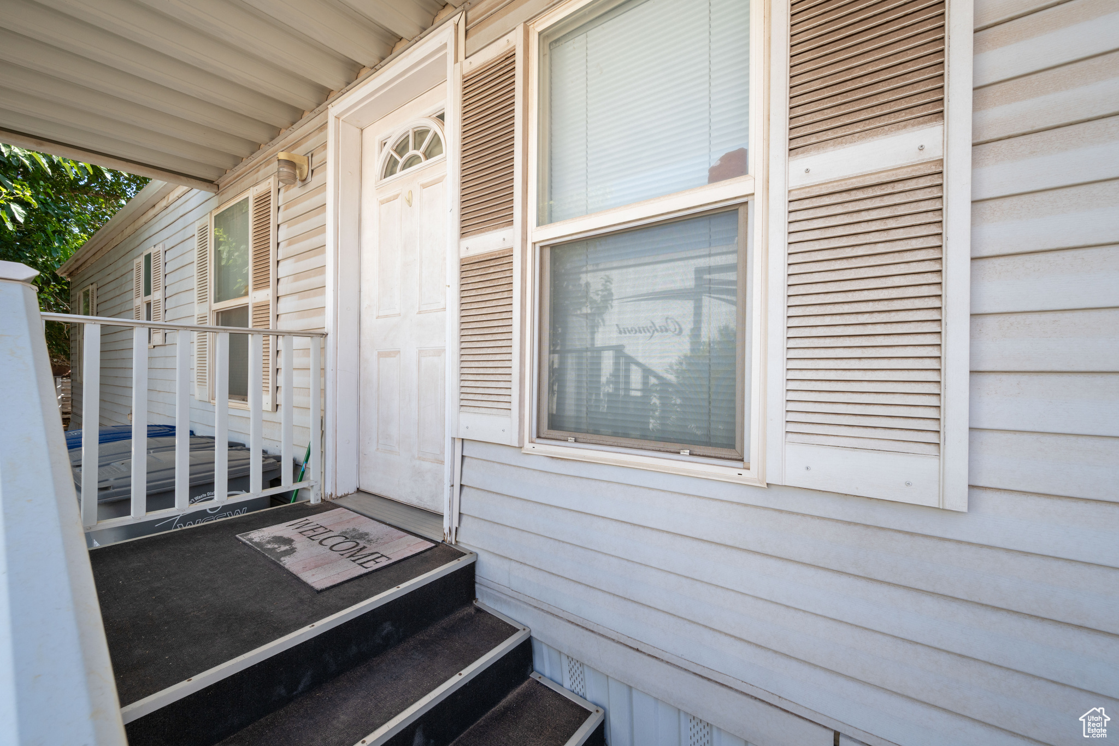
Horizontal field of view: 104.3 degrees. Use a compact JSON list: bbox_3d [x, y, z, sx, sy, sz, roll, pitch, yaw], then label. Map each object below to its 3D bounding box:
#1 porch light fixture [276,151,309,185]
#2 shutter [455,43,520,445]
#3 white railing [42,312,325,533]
[{"bbox_3d":[-1.484,-1.118,2.405,0.115,0.176,0.135,1,0,35],"label":"porch light fixture"},{"bbox_3d":[-0.273,-0.482,1.632,0.357,1.480,0.030,1,0,35],"label":"shutter"},{"bbox_3d":[-1.582,0.229,1.895,0.055,0.887,1.080,1,0,35],"label":"white railing"}]

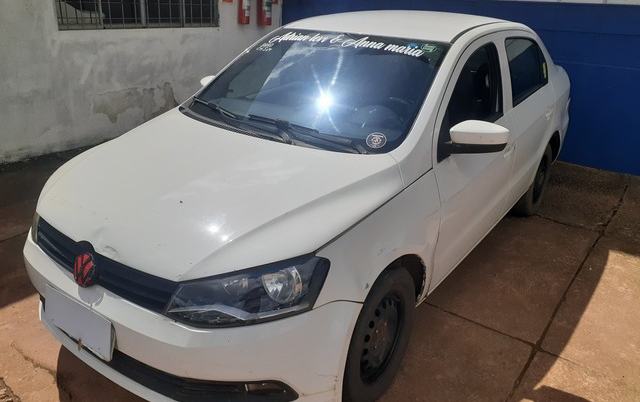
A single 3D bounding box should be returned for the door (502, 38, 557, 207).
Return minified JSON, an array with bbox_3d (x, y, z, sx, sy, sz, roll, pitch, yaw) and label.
[{"bbox_3d":[1.330,-0.534,3.272,0.230,1.120,1.020,16,26,32],"label":"door"}]

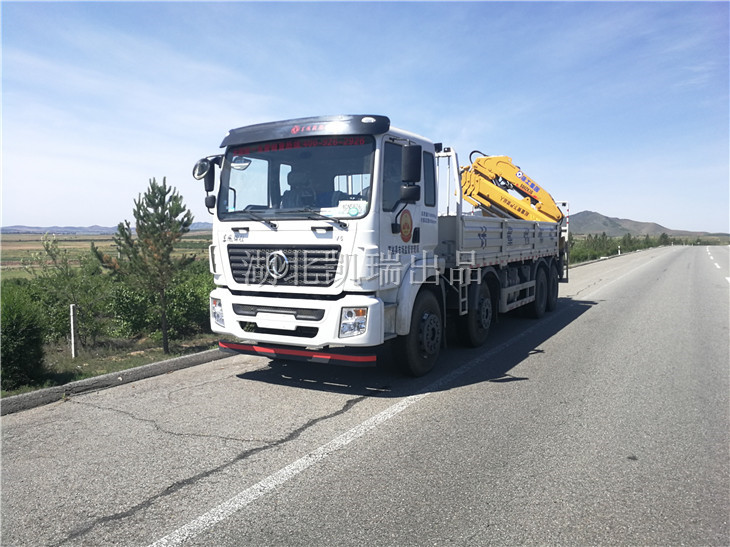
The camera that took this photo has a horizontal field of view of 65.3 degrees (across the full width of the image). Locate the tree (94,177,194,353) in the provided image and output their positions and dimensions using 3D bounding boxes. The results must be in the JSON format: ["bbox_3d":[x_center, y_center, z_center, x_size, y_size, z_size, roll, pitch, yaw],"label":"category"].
[{"bbox_3d":[-2.886,-0.124,7.450,1.280,2.300,1.250,0,4,0],"label":"tree"}]

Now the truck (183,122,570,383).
[{"bbox_3d":[1.503,-0.817,10.567,2.600,3.750,9.900,2,4,30],"label":"truck"}]

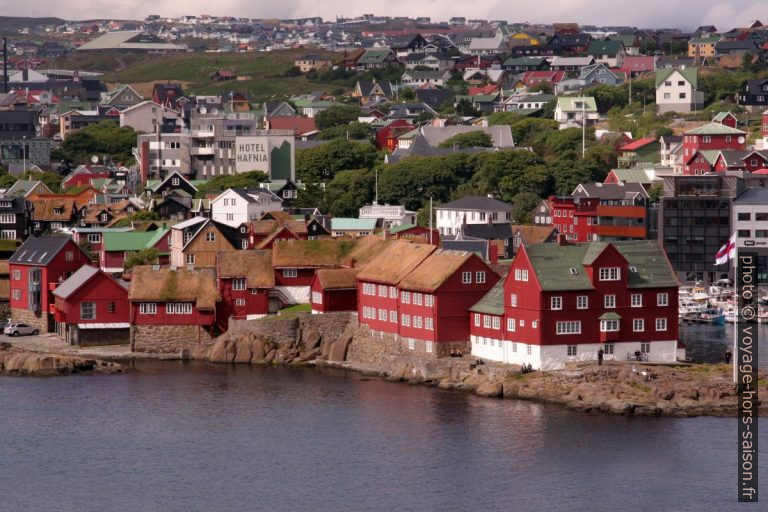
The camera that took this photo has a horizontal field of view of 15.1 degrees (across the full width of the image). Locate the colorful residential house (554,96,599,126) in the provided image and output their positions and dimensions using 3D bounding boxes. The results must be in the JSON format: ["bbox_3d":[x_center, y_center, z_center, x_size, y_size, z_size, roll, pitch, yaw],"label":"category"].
[{"bbox_3d":[47.111,-35.413,710.000,9.300,7.200,7.600,-1,3,-8],"label":"colorful residential house"}]

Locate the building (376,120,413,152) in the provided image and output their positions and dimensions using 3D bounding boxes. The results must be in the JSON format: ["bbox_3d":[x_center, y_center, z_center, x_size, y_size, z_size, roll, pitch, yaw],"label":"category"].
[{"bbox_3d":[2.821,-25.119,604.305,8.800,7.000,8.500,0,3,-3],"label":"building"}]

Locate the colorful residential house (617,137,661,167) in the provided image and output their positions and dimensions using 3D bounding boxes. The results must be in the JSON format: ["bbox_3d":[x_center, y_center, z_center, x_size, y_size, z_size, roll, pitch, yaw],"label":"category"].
[{"bbox_3d":[58.067,-22.862,645.554,9.500,6.800,8.500,-1,3,-22],"label":"colorful residential house"}]

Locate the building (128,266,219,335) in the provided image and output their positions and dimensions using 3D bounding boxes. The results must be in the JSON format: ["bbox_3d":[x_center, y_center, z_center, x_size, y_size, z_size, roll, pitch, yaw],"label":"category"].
[{"bbox_3d":[-25.686,5.979,354.000,10.400,9.000,8.200,0,3,-4],"label":"building"}]

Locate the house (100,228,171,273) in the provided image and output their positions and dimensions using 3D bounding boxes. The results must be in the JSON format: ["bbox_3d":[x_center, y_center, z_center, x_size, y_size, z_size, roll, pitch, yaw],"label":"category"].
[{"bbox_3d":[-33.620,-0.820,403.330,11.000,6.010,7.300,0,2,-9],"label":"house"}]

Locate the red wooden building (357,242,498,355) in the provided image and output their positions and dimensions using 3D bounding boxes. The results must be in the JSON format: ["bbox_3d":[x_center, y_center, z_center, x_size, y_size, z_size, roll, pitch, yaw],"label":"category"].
[{"bbox_3d":[5.920,5.000,338.500,9.500,11.550,22.000,-1,3,-23],"label":"red wooden building"}]

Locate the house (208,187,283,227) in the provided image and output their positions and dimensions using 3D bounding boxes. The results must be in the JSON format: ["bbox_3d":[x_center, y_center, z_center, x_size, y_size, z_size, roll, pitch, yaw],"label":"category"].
[{"bbox_3d":[-22.865,-7.881,488.530,6.900,7.000,11.500,1,3,29],"label":"house"}]

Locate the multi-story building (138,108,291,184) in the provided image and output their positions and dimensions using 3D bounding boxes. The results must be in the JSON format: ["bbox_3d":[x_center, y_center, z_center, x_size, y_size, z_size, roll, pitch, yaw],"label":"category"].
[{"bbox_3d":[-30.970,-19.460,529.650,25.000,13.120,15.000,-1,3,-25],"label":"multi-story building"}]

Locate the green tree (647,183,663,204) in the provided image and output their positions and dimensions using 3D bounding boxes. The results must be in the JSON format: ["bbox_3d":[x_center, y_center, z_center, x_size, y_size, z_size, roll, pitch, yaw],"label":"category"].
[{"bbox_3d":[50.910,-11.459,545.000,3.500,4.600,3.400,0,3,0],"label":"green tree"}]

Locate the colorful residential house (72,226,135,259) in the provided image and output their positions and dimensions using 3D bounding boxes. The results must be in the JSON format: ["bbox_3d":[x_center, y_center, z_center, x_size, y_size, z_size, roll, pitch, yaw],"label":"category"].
[{"bbox_3d":[-40.870,-1.450,422.320,8.200,5.400,6.000,-1,3,-16],"label":"colorful residential house"}]

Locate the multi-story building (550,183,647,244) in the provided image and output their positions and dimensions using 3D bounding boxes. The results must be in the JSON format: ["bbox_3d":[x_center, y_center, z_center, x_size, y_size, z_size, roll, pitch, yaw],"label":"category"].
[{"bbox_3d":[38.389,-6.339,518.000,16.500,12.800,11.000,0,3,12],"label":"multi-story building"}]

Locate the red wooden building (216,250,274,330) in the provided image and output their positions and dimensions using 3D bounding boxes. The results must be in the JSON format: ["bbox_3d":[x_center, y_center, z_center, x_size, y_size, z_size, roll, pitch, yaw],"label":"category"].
[{"bbox_3d":[-16.930,3.800,356.480,6.700,8.960,7.200,0,2,-4],"label":"red wooden building"}]

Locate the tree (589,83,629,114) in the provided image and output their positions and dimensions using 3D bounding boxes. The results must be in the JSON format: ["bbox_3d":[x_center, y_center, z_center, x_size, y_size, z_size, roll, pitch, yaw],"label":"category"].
[{"bbox_3d":[48.750,-34.120,629.120,8.600,7.060,8.000,0,2,0],"label":"tree"}]

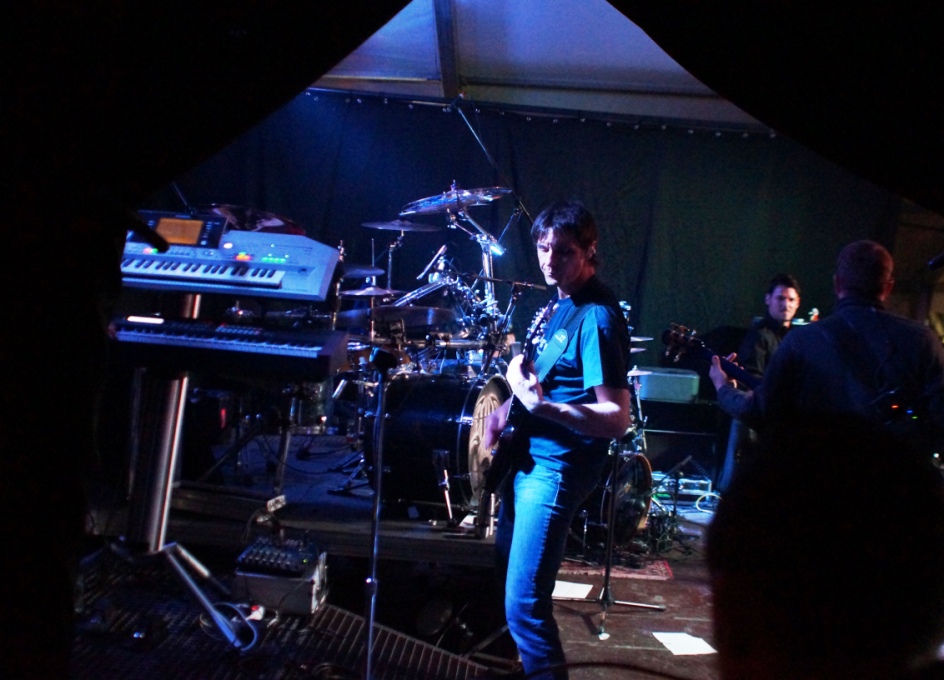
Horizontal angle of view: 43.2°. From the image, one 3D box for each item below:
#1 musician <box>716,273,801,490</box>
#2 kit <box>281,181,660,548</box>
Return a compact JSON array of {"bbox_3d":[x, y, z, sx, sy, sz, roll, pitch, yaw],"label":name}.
[{"bbox_3d":[1.550,0.510,6.100,0.600,1.700,0.450,3,2,-12],"label":"musician"},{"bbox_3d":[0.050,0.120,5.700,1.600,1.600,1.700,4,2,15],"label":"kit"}]

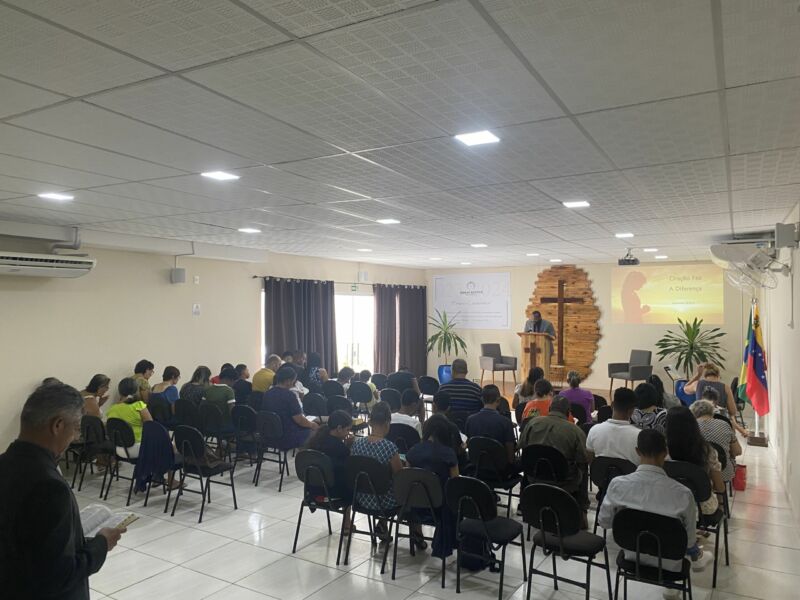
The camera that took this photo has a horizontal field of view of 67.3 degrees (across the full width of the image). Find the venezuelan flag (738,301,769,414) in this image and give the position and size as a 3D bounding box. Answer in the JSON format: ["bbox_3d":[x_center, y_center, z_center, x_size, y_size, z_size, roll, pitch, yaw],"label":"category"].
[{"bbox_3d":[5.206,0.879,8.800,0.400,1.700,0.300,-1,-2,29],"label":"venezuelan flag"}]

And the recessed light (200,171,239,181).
[{"bbox_3d":[-1.227,-0.849,4.112,0.190,0.030,0.190,-1,-2,29],"label":"recessed light"}]

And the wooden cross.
[{"bbox_3d":[3.439,0.476,12.703,0.920,1.800,0.090,-1,-2,29],"label":"wooden cross"}]

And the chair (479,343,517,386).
[{"bbox_3d":[2.070,1.373,12.600,0.640,0.860,0.600,1,-1,-22],"label":"chair"}]

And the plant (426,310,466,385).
[{"bbox_3d":[1.013,1.013,12.950,0.800,1.660,0.800,0,-1,0],"label":"plant"}]

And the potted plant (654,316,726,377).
[{"bbox_3d":[4.834,1.023,10.000,1.100,1.500,1.100,-1,-2,29],"label":"potted plant"}]

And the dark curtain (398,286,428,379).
[{"bbox_3d":[0.299,0.805,13.549,0.140,2.200,1.360,-1,-2,29],"label":"dark curtain"}]

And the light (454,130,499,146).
[{"bbox_3d":[0.414,-0.866,3.200,0.190,0.030,0.190,-1,-2,29],"label":"light"}]

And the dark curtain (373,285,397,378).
[{"bbox_3d":[-0.309,0.790,12.456,0.140,2.200,0.980,-1,-2,29],"label":"dark curtain"}]

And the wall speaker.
[{"bbox_3d":[-2.894,-0.314,7.850,0.140,0.220,0.190,-1,-2,43],"label":"wall speaker"}]

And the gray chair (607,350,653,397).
[{"bbox_3d":[4.411,1.407,11.500,0.600,0.860,0.640,1,-1,-23],"label":"gray chair"}]

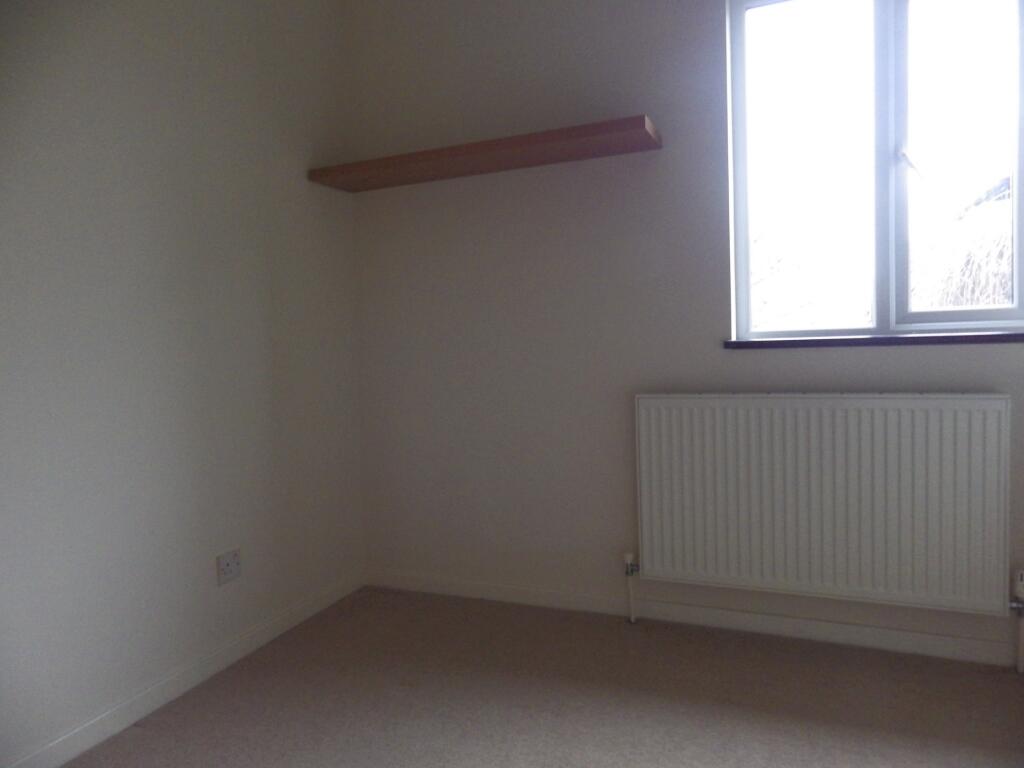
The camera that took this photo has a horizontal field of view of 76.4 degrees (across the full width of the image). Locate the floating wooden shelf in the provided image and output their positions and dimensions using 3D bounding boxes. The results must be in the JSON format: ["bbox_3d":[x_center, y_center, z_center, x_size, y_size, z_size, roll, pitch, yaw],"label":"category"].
[{"bbox_3d":[-0.126,-0.762,2.210,1.198,0.039,0.240,0,3,22],"label":"floating wooden shelf"}]

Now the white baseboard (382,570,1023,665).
[{"bbox_3d":[0.432,0.763,2.208,2.180,0.071,0.017,0,3,22],"label":"white baseboard"}]

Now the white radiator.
[{"bbox_3d":[0.882,0.332,1.954,0.988,0.600,0.065,0,3,22],"label":"white radiator"}]

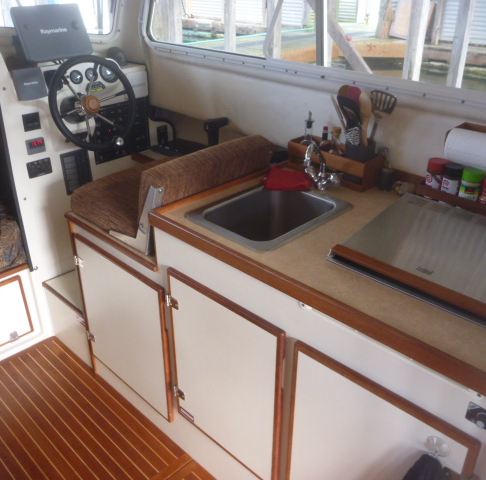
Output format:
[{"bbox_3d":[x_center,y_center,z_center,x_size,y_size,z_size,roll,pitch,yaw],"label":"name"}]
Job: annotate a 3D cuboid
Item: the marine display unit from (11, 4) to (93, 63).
[{"bbox_3d":[-0.772,-0.828,2.088,0.280,0.200,0.070,-26,18,-38],"label":"marine display unit"}]

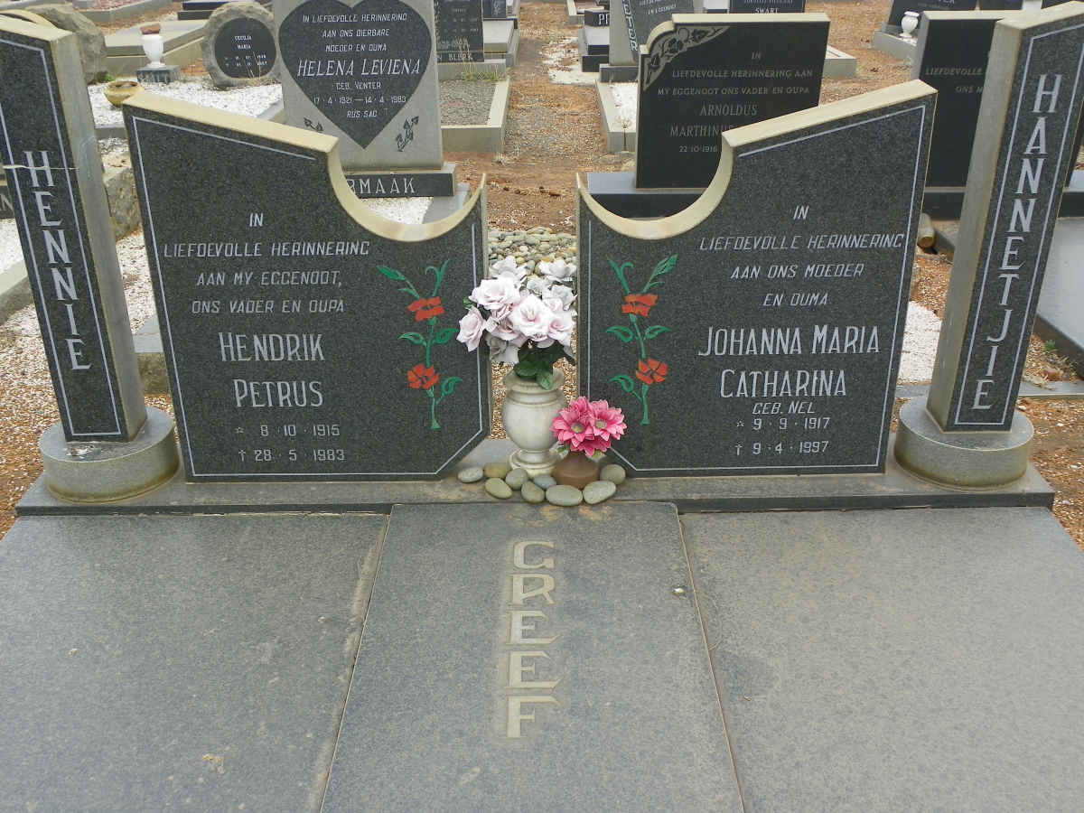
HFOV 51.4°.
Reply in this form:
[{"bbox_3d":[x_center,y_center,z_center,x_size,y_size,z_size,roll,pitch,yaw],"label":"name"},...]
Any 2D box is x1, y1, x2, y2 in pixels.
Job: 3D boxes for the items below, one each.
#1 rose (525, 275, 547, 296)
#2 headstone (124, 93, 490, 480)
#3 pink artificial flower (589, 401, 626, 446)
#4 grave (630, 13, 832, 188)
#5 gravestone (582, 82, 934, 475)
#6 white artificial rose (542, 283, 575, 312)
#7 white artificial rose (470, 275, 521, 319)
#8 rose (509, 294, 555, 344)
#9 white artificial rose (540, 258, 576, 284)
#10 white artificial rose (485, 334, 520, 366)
[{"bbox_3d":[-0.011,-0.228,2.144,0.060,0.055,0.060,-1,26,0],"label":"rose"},{"bbox_3d":[-0.416,-0.212,2.166,0.620,0.756,0.103,-1,26,0],"label":"headstone"},{"bbox_3d":[0.126,0.031,2.200,0.076,0.078,0.050,-5,-1,-9],"label":"pink artificial flower"},{"bbox_3d":[0.704,-1.146,4.251,0.675,0.616,0.090,-1,26,0],"label":"grave"},{"bbox_3d":[0.380,-0.222,2.162,0.620,0.756,0.103,-1,26,0],"label":"gravestone"},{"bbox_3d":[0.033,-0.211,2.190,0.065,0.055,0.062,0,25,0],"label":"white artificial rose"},{"bbox_3d":[-0.086,-0.204,2.079,0.091,0.065,0.078,3,27,8],"label":"white artificial rose"},{"bbox_3d":[-0.018,-0.162,2.068,0.088,0.080,0.068,-1,26,0],"label":"rose"},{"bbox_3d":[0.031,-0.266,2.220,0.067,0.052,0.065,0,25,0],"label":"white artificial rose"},{"bbox_3d":[-0.073,-0.108,2.152,0.064,0.056,0.058,7,27,15],"label":"white artificial rose"}]

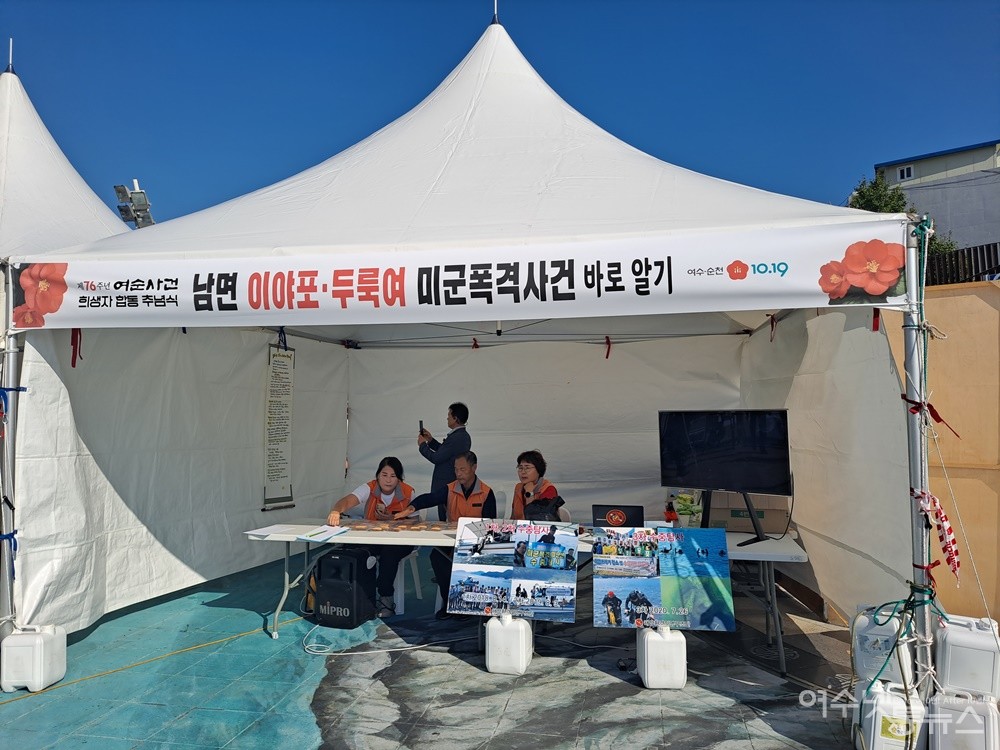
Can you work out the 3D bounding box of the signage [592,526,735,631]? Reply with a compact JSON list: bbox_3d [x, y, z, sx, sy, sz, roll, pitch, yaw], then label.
[{"bbox_3d":[0.978,1.225,4.215,0.818,0.603,0.012,-3,-28,12],"label":"signage"}]

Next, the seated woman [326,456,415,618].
[{"bbox_3d":[-0.932,1.271,5.484,0.600,1.230,0.800,-1,-3,10],"label":"seated woman"}]

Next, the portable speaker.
[{"bbox_3d":[-1.164,1.608,5.295,0.330,0.540,0.320,-1,-3,19],"label":"portable speaker"}]

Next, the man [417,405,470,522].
[{"bbox_3d":[-0.488,1.089,6.305,0.500,1.670,0.500,-1,-3,12],"label":"man"}]

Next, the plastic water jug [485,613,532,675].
[{"bbox_3d":[0.064,1.657,4.353,0.240,0.348,0.280,-1,-3,11],"label":"plastic water jug"}]

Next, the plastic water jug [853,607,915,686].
[{"bbox_3d":[1.848,1.269,3.329,0.235,0.348,0.275,-2,-3,38],"label":"plastic water jug"}]

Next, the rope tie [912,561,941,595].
[{"bbox_3d":[1.962,0.932,3.190,0.125,0.155,0.100,-1,-3,11],"label":"rope tie"}]

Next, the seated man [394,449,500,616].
[{"bbox_3d":[-0.445,1.252,5.520,0.750,1.270,0.750,-1,-3,10],"label":"seated man"}]

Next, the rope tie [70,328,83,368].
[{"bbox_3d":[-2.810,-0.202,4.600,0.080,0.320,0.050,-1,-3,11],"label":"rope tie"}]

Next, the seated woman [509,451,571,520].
[{"bbox_3d":[0.318,1.245,5.408,0.520,1.270,0.750,-1,-3,24],"label":"seated woman"}]

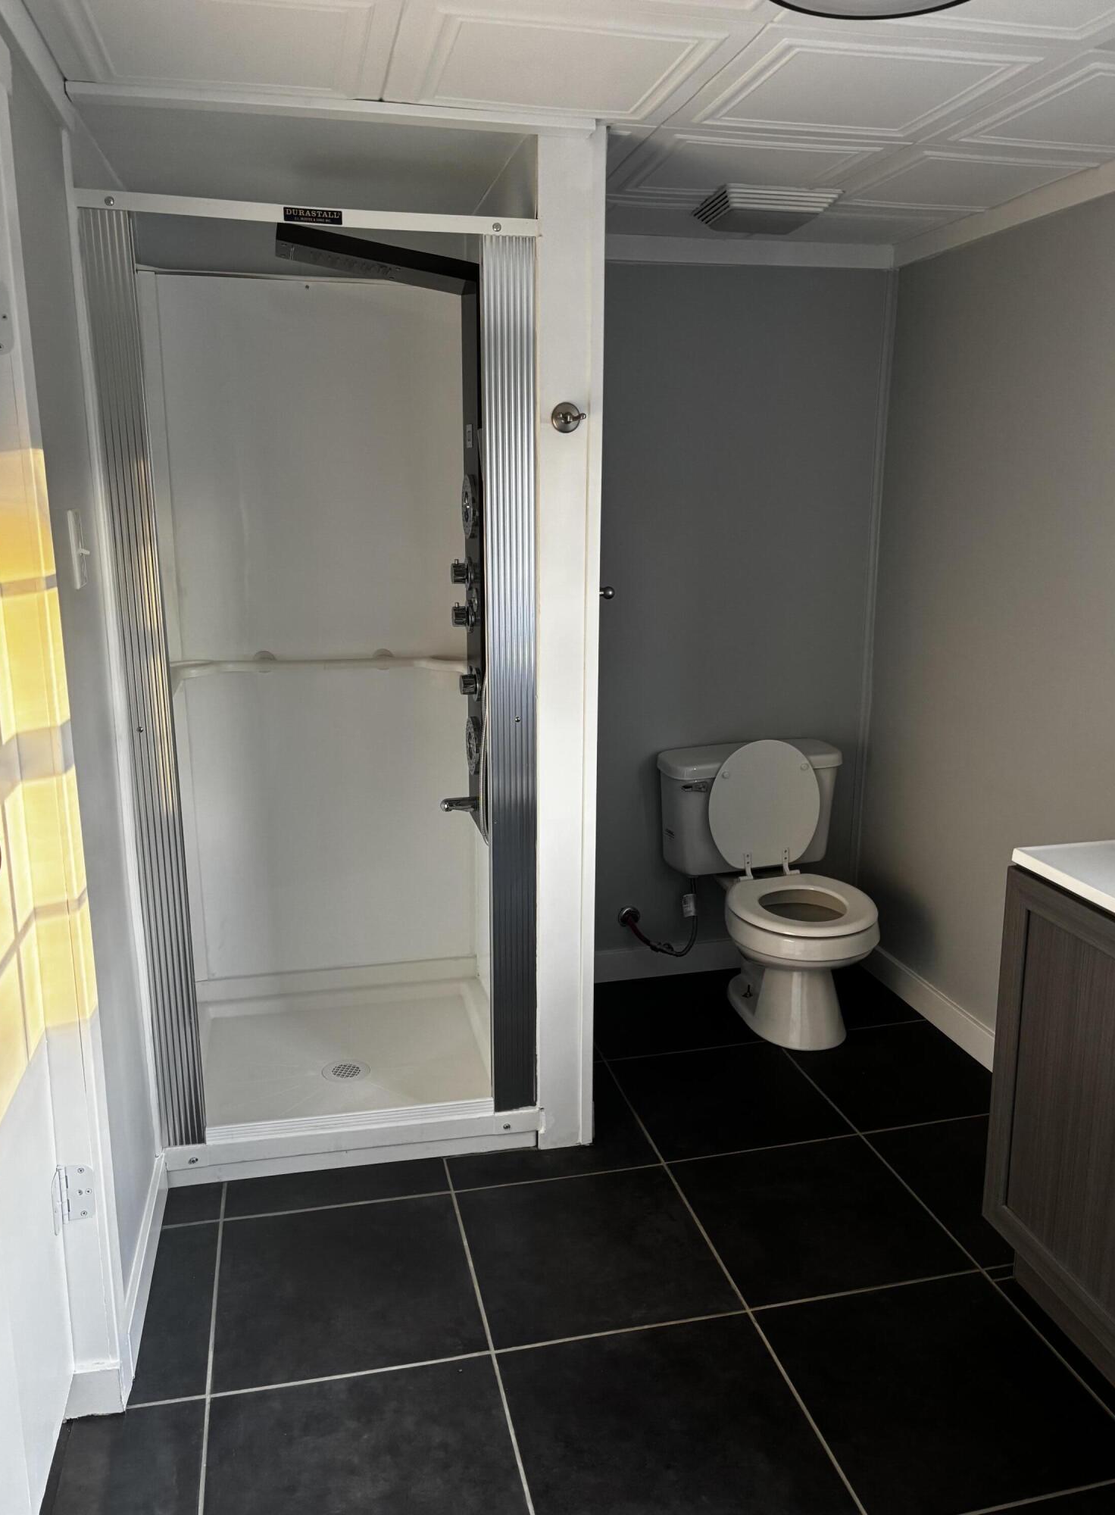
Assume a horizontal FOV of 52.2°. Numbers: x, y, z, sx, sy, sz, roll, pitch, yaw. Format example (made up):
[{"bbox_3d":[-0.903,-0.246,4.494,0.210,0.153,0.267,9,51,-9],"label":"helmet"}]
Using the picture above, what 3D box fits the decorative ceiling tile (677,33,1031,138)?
[{"bbox_3d":[0.475,-1.073,1.826,0.420,0.020,0.420,-3,14,-13],"label":"decorative ceiling tile"}]

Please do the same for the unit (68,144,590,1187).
[{"bbox_3d":[-0.509,-0.134,2.566,0.784,1.887,0.793,-3,14,-13],"label":"unit"}]

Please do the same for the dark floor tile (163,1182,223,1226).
[{"bbox_3d":[-0.729,0.907,2.286,0.114,0.012,0.128,-3,14,-13],"label":"dark floor tile"}]

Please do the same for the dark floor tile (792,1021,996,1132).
[{"bbox_3d":[0.851,0.794,2.844,0.450,0.012,0.464,-3,14,-13],"label":"dark floor tile"}]

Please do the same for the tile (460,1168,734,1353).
[{"bbox_3d":[0.062,0.935,2.176,0.457,0.012,0.457,-3,14,-13],"label":"tile"}]

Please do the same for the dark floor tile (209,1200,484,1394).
[{"bbox_3d":[-0.383,0.958,2.073,0.457,0.012,0.457,-3,14,-13],"label":"dark floor tile"}]

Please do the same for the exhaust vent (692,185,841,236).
[{"bbox_3d":[0.455,-1.221,2.559,0.275,0.047,0.280,-3,14,-13],"label":"exhaust vent"}]

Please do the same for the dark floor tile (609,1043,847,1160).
[{"bbox_3d":[0.401,0.810,2.712,0.457,0.012,0.457,-3,14,-13],"label":"dark floor tile"}]

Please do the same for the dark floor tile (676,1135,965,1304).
[{"bbox_3d":[0.511,0.925,2.307,0.460,0.012,0.464,-3,14,-13],"label":"dark floor tile"}]

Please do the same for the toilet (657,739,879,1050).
[{"bbox_3d":[0.585,0.354,2.992,0.503,0.750,0.676,-3,14,-13],"label":"toilet"}]

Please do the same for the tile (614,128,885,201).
[{"bbox_3d":[0.372,-1.204,2.323,0.498,0.012,0.498,-3,14,-13],"label":"tile"}]

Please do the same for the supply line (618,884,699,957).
[{"bbox_3d":[0.297,0.464,3.273,0.215,0.225,0.140,-3,14,-13],"label":"supply line"}]

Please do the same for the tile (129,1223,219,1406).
[{"bbox_3d":[-0.675,0.990,2.042,0.122,0.012,0.466,-3,14,-13],"label":"tile"}]

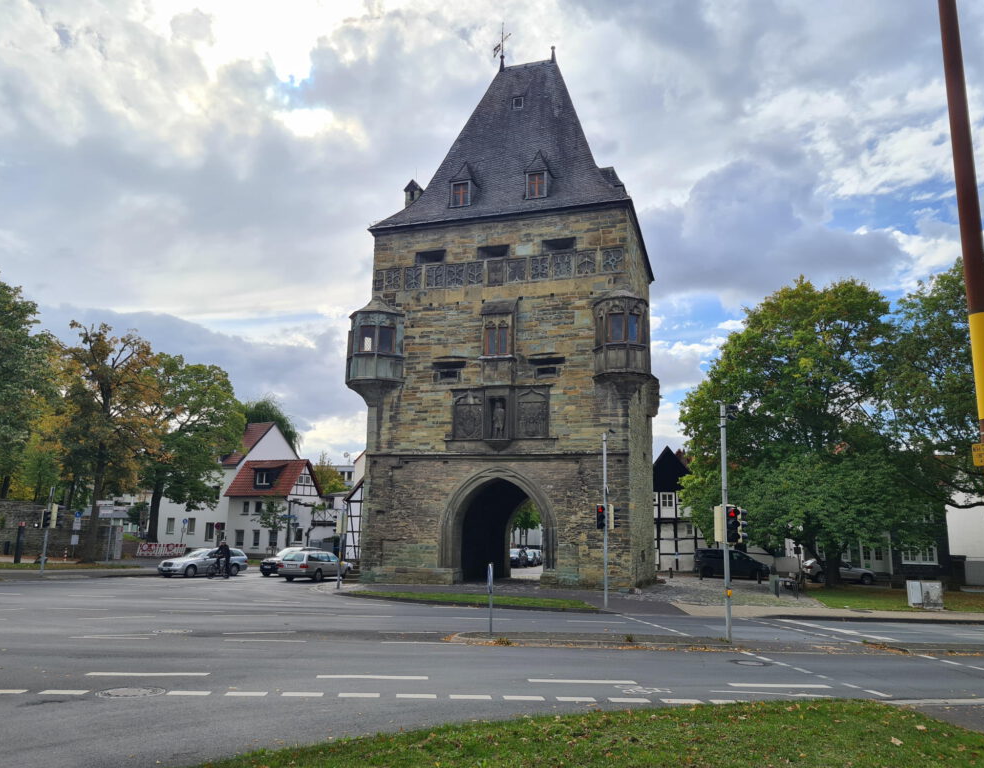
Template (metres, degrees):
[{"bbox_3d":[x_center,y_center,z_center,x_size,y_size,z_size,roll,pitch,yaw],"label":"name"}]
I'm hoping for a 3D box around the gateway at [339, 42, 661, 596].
[{"bbox_3d":[1.664,-4.573,43.792,15.200,30.600,13.300,-2,-12,17],"label":"gateway"}]

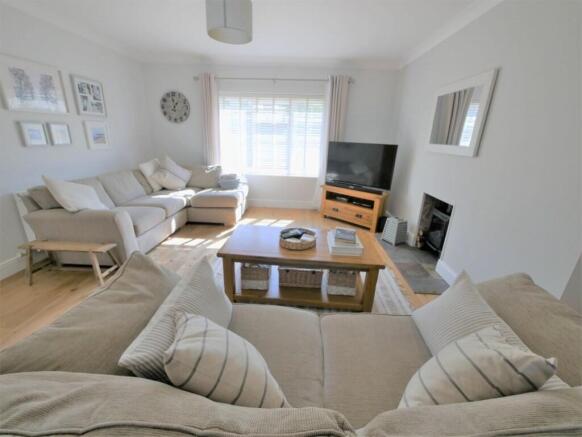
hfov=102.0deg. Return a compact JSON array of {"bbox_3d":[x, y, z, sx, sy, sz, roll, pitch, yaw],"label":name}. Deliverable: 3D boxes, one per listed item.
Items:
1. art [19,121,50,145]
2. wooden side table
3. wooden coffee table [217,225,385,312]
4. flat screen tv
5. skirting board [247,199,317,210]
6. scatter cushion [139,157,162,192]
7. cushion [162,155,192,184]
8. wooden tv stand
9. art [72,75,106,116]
[{"bbox_3d":[-2.556,-0.838,2.347,0.040,0.225,0.215,3,19,2],"label":"art"},{"bbox_3d":[-1.984,0.406,2.159,0.770,0.340,0.290,2,19,1],"label":"wooden side table"},{"bbox_3d":[0.076,0.431,2.041,1.210,0.495,0.580,2,19,0],"label":"wooden coffee table"},{"bbox_3d":[1.068,-0.825,3.696,1.050,0.645,0.100,13,22,29],"label":"flat screen tv"},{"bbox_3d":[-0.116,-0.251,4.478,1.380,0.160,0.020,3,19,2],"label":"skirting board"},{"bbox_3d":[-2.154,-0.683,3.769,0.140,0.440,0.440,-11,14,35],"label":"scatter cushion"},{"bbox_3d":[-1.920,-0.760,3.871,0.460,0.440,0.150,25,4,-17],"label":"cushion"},{"bbox_3d":[1.042,-0.210,3.870,0.980,0.555,0.460,17,25,37],"label":"wooden tv stand"},{"bbox_3d":[-2.502,-1.508,2.935,0.045,0.415,0.430,3,19,2],"label":"art"}]

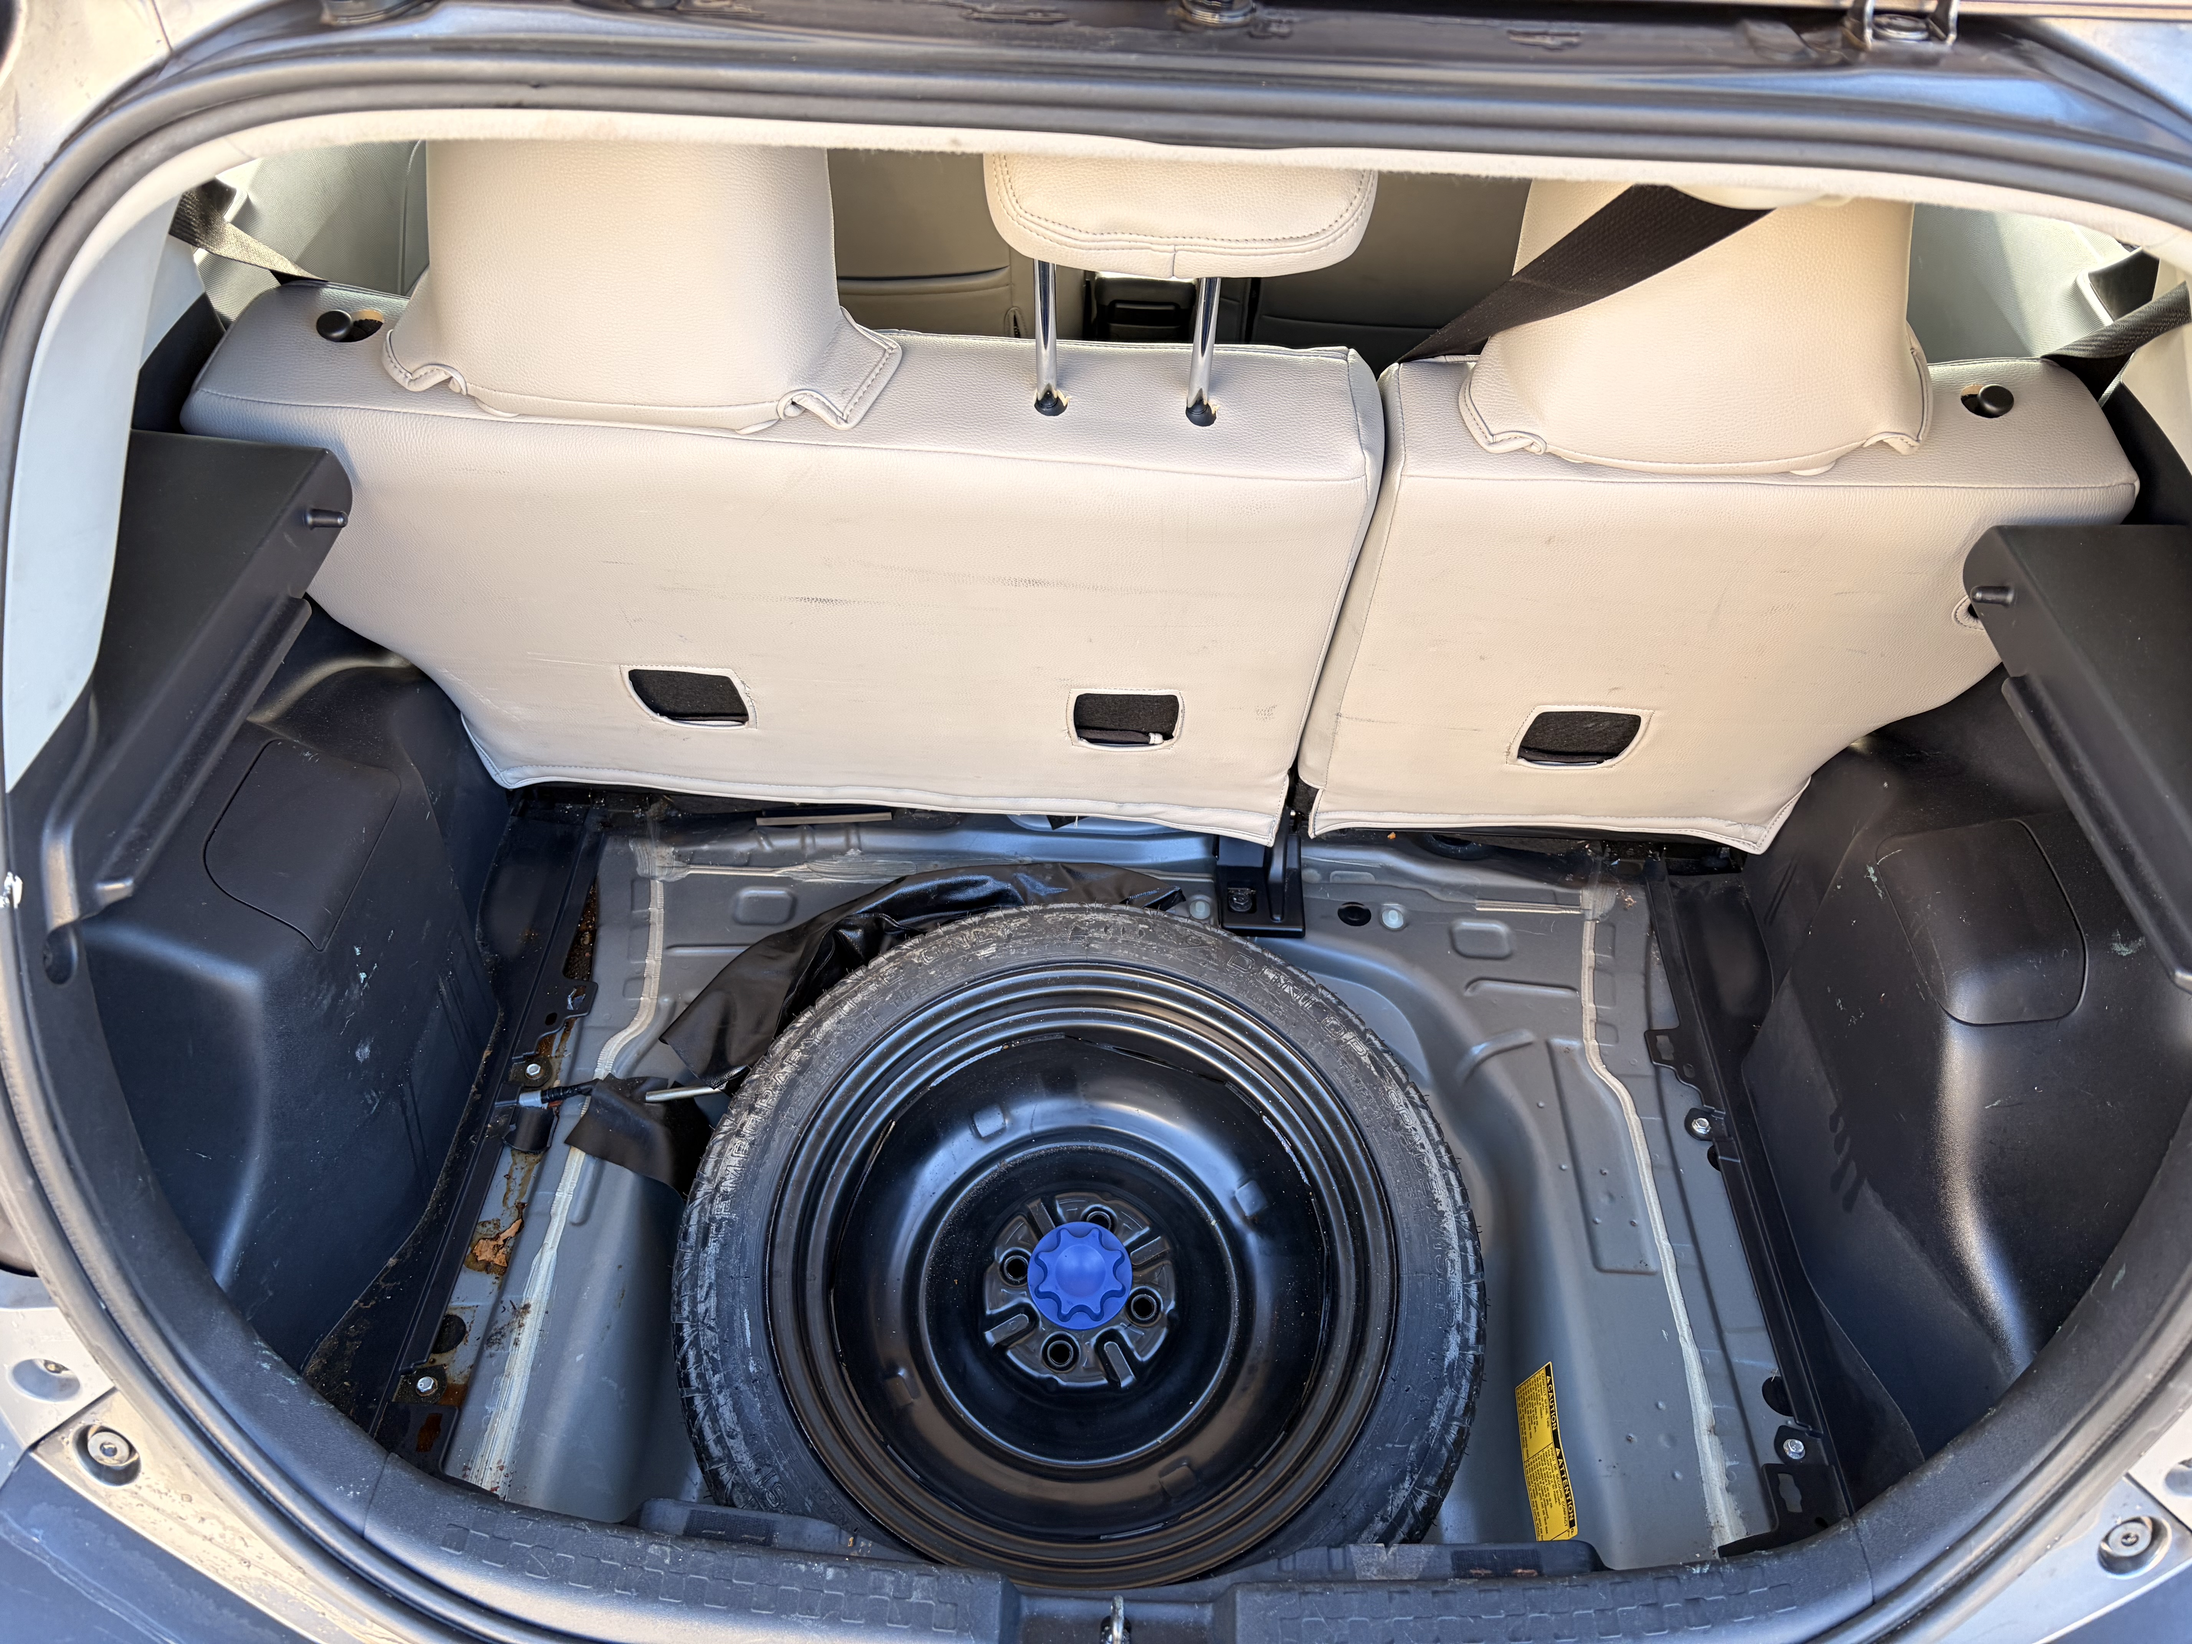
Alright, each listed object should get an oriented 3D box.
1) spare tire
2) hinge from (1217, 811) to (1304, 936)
[{"bbox_3d":[-0.009,0.327,1.196,0.580,0.130,0.580,0,60,0],"label":"spare tire"},{"bbox_3d":[0.142,0.040,1.417,0.075,0.095,0.090,3,46,0],"label":"hinge"}]

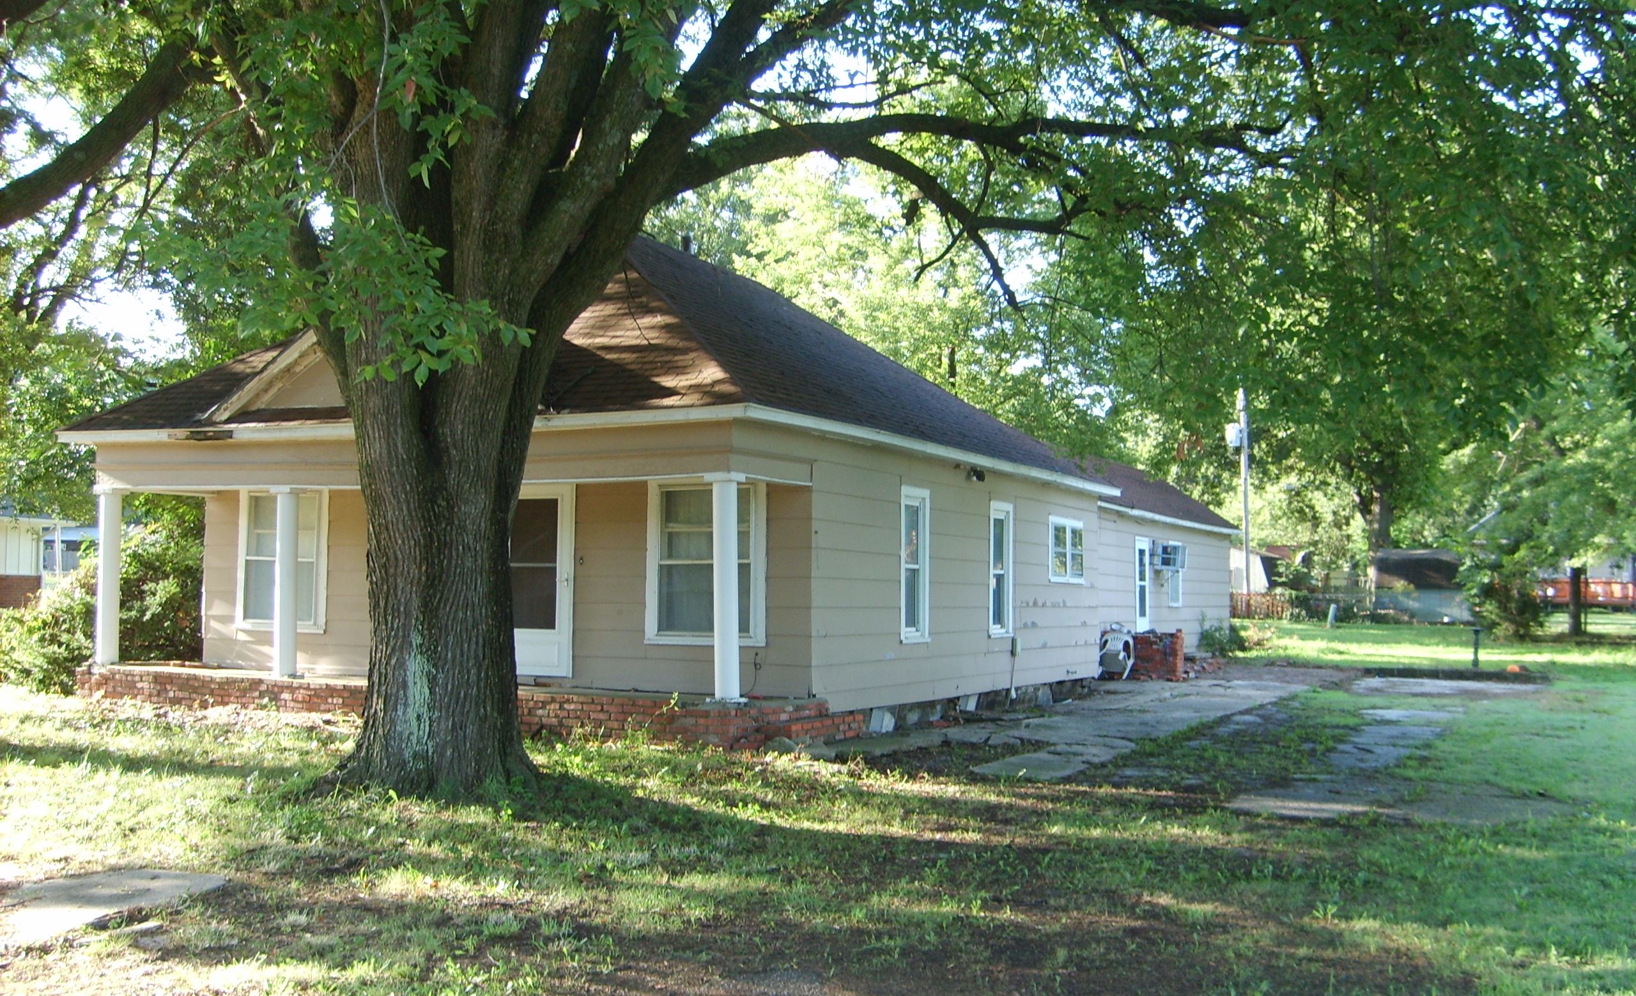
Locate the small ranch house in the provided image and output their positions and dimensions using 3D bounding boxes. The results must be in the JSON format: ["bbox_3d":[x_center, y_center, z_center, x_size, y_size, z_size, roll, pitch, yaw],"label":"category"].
[{"bbox_3d":[1.272,0.040,28.259,8.750,6.000,26.400,-1,-4,26],"label":"small ranch house"}]

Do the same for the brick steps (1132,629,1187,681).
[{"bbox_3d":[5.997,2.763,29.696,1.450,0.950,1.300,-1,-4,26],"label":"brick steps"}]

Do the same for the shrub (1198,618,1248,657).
[{"bbox_3d":[9.122,3.141,37.300,1.100,0.900,1.000,1,-3,0],"label":"shrub"}]

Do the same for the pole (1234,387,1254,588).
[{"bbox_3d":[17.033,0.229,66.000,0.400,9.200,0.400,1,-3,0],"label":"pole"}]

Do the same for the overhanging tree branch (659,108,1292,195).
[{"bbox_3d":[1.241,-2.675,12.800,4.800,0.800,1.300,1,-3,0],"label":"overhanging tree branch"}]

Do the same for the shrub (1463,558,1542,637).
[{"bbox_3d":[20.688,2.994,50.000,2.400,2.550,2.300,1,-3,0],"label":"shrub"}]

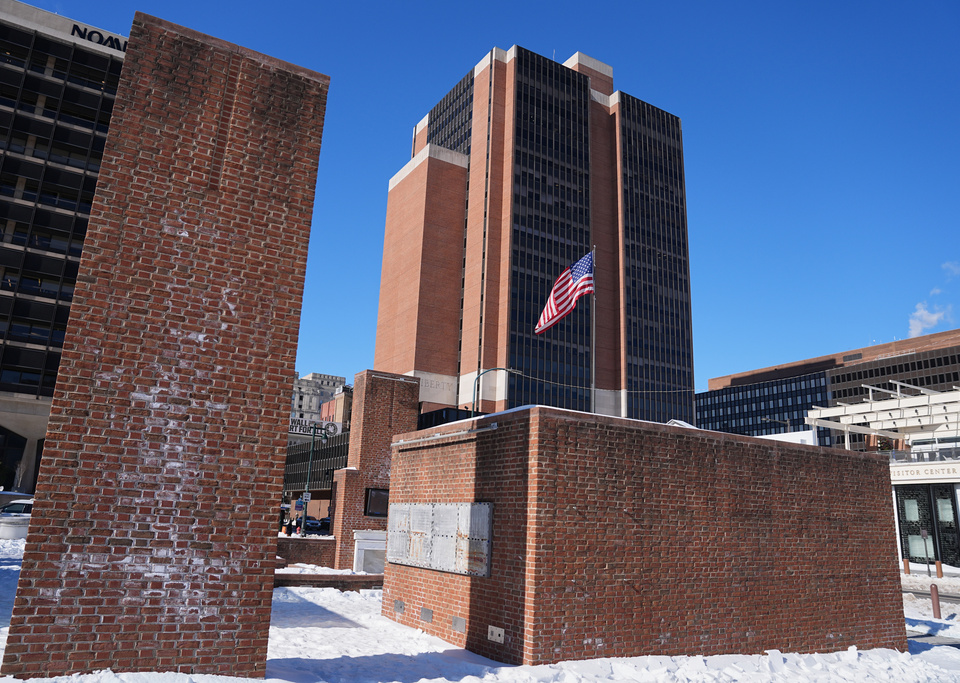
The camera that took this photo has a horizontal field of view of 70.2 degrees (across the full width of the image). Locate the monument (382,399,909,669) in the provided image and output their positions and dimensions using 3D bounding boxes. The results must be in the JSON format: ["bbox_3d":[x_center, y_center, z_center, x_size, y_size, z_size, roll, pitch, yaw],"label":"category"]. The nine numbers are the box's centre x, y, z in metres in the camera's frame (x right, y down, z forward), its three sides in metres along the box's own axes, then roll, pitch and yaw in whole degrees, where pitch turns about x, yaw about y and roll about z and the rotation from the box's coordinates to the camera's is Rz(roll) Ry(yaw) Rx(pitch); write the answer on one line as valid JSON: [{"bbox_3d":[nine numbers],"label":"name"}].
[{"bbox_3d":[2.883,3.362,11.627,7.860,3.150,4.140,11,-17,-31],"label":"monument"}]

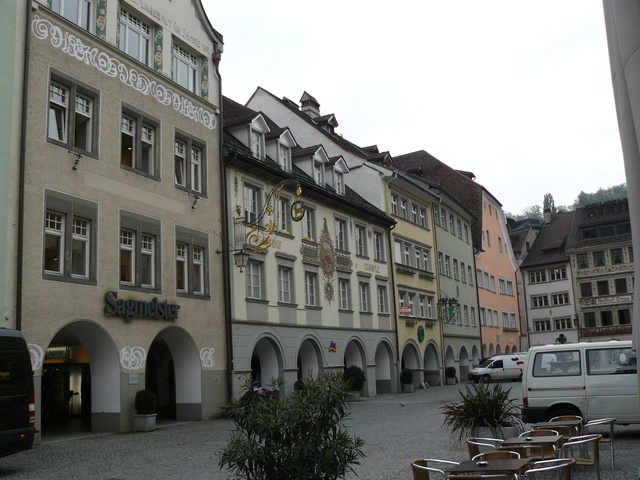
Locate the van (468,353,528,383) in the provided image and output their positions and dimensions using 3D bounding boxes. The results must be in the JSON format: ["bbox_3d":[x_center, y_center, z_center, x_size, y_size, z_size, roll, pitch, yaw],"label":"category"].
[{"bbox_3d":[12.631,9.058,47.300,4.440,1.930,1.810,0,-11,-14],"label":"van"}]

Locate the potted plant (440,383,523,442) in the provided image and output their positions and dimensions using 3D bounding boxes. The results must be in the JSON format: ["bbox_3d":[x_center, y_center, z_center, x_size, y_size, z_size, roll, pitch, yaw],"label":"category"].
[{"bbox_3d":[2.871,3.203,11.997,1.400,1.240,1.360,0,-11,-15],"label":"potted plant"}]

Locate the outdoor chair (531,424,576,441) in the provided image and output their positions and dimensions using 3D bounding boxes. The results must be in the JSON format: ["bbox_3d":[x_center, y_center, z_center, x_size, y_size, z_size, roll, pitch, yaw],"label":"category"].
[{"bbox_3d":[3.467,3.096,9.742,0.540,0.750,0.570,-6,-11,17],"label":"outdoor chair"}]

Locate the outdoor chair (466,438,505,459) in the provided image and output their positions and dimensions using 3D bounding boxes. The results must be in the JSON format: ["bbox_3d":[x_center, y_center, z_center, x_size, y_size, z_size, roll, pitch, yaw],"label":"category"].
[{"bbox_3d":[2.017,2.717,7.843,0.540,0.730,0.550,-6,-11,16],"label":"outdoor chair"}]

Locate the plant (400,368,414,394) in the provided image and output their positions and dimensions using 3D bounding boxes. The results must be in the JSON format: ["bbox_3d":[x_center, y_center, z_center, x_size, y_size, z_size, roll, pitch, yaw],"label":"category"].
[{"bbox_3d":[4.852,7.843,37.097,0.740,1.280,0.740,-9,-12,28],"label":"plant"}]

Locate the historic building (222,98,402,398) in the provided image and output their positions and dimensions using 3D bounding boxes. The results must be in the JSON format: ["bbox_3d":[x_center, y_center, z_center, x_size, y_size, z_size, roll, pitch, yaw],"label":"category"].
[{"bbox_3d":[-6.147,-0.589,35.762,16.000,18.400,15.300,-9,-12,28],"label":"historic building"}]

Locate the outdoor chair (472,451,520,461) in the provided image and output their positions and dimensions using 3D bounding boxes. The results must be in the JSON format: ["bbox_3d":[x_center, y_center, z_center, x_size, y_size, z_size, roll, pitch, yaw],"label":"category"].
[{"bbox_3d":[1.860,2.684,7.084,0.540,0.750,0.570,-7,-12,21],"label":"outdoor chair"}]

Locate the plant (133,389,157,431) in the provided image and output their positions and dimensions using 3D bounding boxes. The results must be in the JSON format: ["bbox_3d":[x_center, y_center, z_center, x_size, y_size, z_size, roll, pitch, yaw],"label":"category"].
[{"bbox_3d":[-5.059,4.980,19.442,0.640,1.270,0.640,-8,-12,24],"label":"plant"}]

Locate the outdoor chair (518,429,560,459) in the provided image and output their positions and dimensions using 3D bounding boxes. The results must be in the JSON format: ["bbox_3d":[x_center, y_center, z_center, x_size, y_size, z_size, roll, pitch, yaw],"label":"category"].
[{"bbox_3d":[2.924,2.963,8.874,0.540,0.750,0.570,-7,-12,20],"label":"outdoor chair"}]

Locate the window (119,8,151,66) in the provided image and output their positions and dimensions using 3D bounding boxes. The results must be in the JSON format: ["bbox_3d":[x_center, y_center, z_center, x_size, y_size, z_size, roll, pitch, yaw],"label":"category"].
[{"bbox_3d":[-6.069,-6.641,21.947,0.180,1.599,1.546,-8,-12,24],"label":"window"}]

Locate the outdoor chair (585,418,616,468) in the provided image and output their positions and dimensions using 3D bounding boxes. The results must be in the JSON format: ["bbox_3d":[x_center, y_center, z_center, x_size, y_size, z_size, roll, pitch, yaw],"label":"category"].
[{"bbox_3d":[4.011,2.967,9.681,0.540,0.730,0.550,-6,-11,18],"label":"outdoor chair"}]

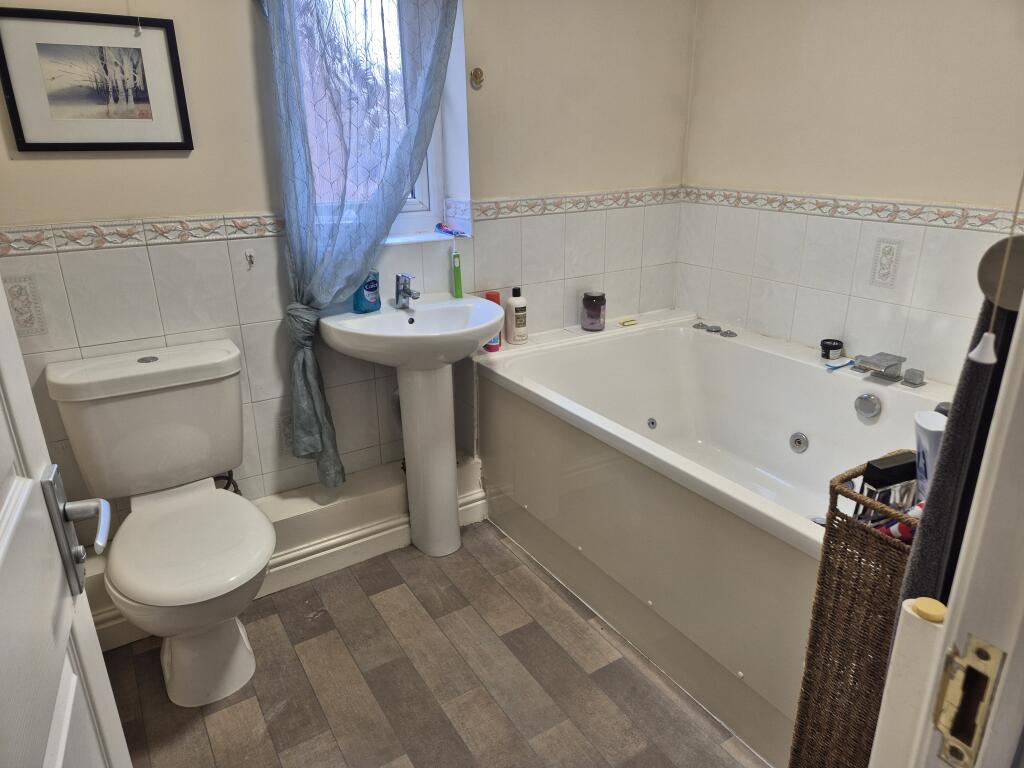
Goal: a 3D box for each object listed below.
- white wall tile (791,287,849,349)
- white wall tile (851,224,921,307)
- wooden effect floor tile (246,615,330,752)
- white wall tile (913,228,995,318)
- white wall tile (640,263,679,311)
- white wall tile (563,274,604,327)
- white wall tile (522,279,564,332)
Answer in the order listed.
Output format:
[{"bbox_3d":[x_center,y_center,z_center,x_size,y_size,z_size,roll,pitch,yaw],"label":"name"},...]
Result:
[{"bbox_3d":[1.086,-0.226,2.404,0.012,0.212,0.200,-12,23,-30],"label":"white wall tile"},{"bbox_3d":[1.211,-0.390,2.196,0.010,0.247,0.199,-13,23,-31],"label":"white wall tile"},{"bbox_3d":[-0.606,0.759,1.774,0.117,0.010,0.490,-12,23,-29],"label":"wooden effect floor tile"},{"bbox_3d":[1.298,-0.328,2.004,0.012,0.247,0.200,-12,23,-30],"label":"white wall tile"},{"bbox_3d":[0.627,-0.409,2.936,0.208,0.206,0.010,-13,23,-31],"label":"white wall tile"},{"bbox_3d":[0.288,-0.330,2.724,0.200,0.206,0.010,-13,23,-31],"label":"white wall tile"},{"bbox_3d":[0.121,-0.287,2.602,0.200,0.212,0.012,-13,23,-31],"label":"white wall tile"}]

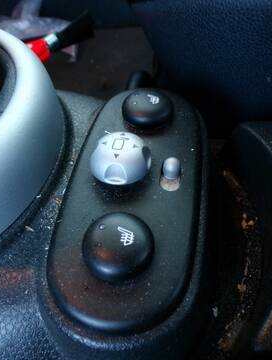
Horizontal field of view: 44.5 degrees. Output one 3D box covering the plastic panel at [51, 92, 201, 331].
[{"bbox_3d":[0.000,-0.001,0.152,0.057,0.012,0.136,6,50,5],"label":"plastic panel"}]

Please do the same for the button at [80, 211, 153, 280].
[{"bbox_3d":[-0.006,0.024,0.124,0.027,0.008,0.027,0,50,0],"label":"button"}]

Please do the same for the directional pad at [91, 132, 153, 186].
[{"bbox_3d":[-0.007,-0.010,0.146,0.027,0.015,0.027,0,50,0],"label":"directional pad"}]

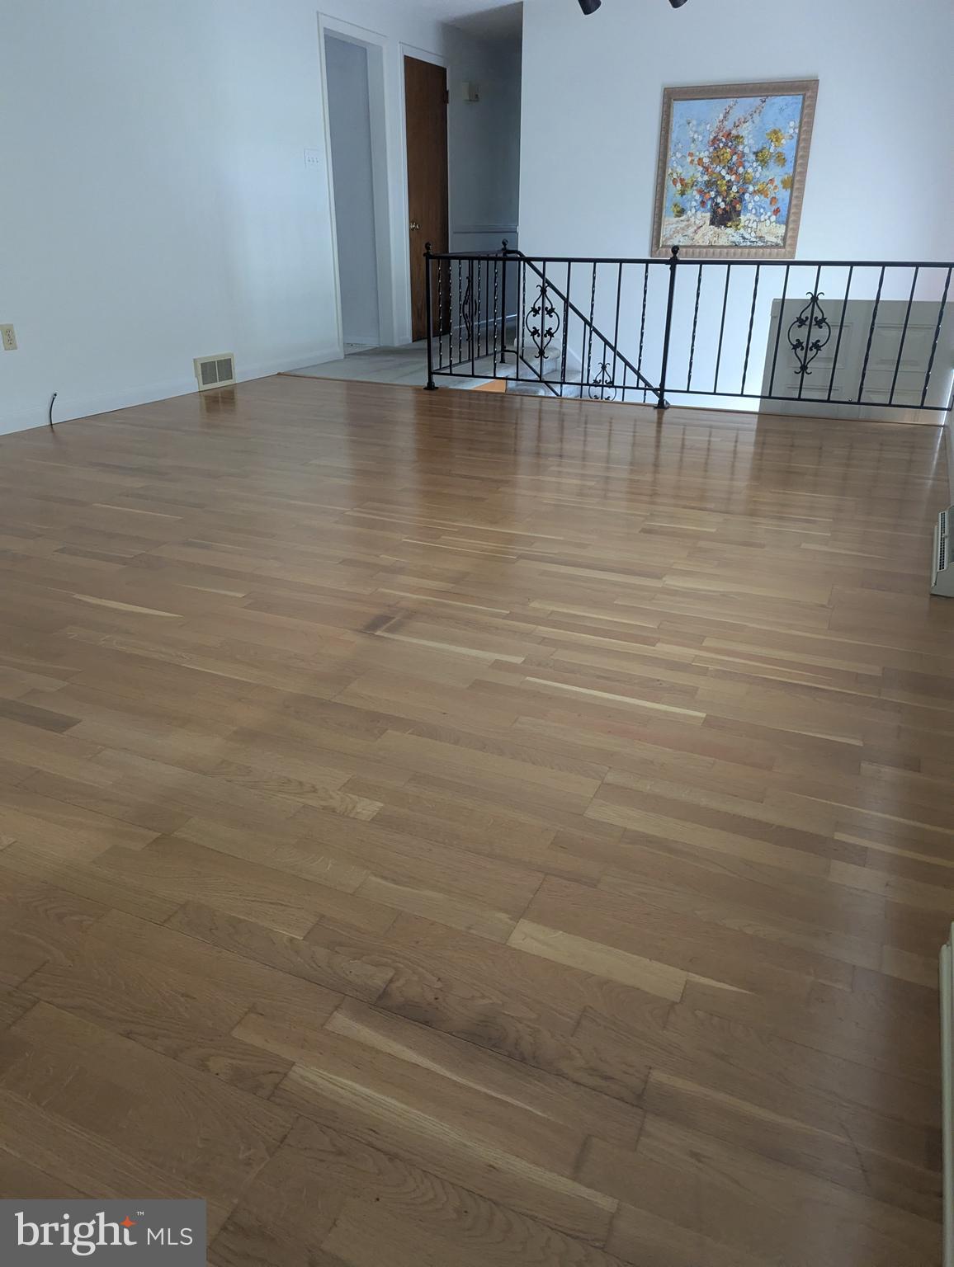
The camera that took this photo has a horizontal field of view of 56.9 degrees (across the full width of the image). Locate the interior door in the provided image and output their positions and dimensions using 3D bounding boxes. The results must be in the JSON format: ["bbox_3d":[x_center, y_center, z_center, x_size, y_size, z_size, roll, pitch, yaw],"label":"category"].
[{"bbox_3d":[-0.415,-3.564,7.375,0.040,2.075,0.691,11,27,23],"label":"interior door"}]

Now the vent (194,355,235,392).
[{"bbox_3d":[-1.619,-1.622,5.447,0.039,0.191,0.324,11,27,23],"label":"vent"}]

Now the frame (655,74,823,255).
[{"bbox_3d":[1.741,-3.156,6.046,1.009,1.057,0.043,11,27,23],"label":"frame"}]

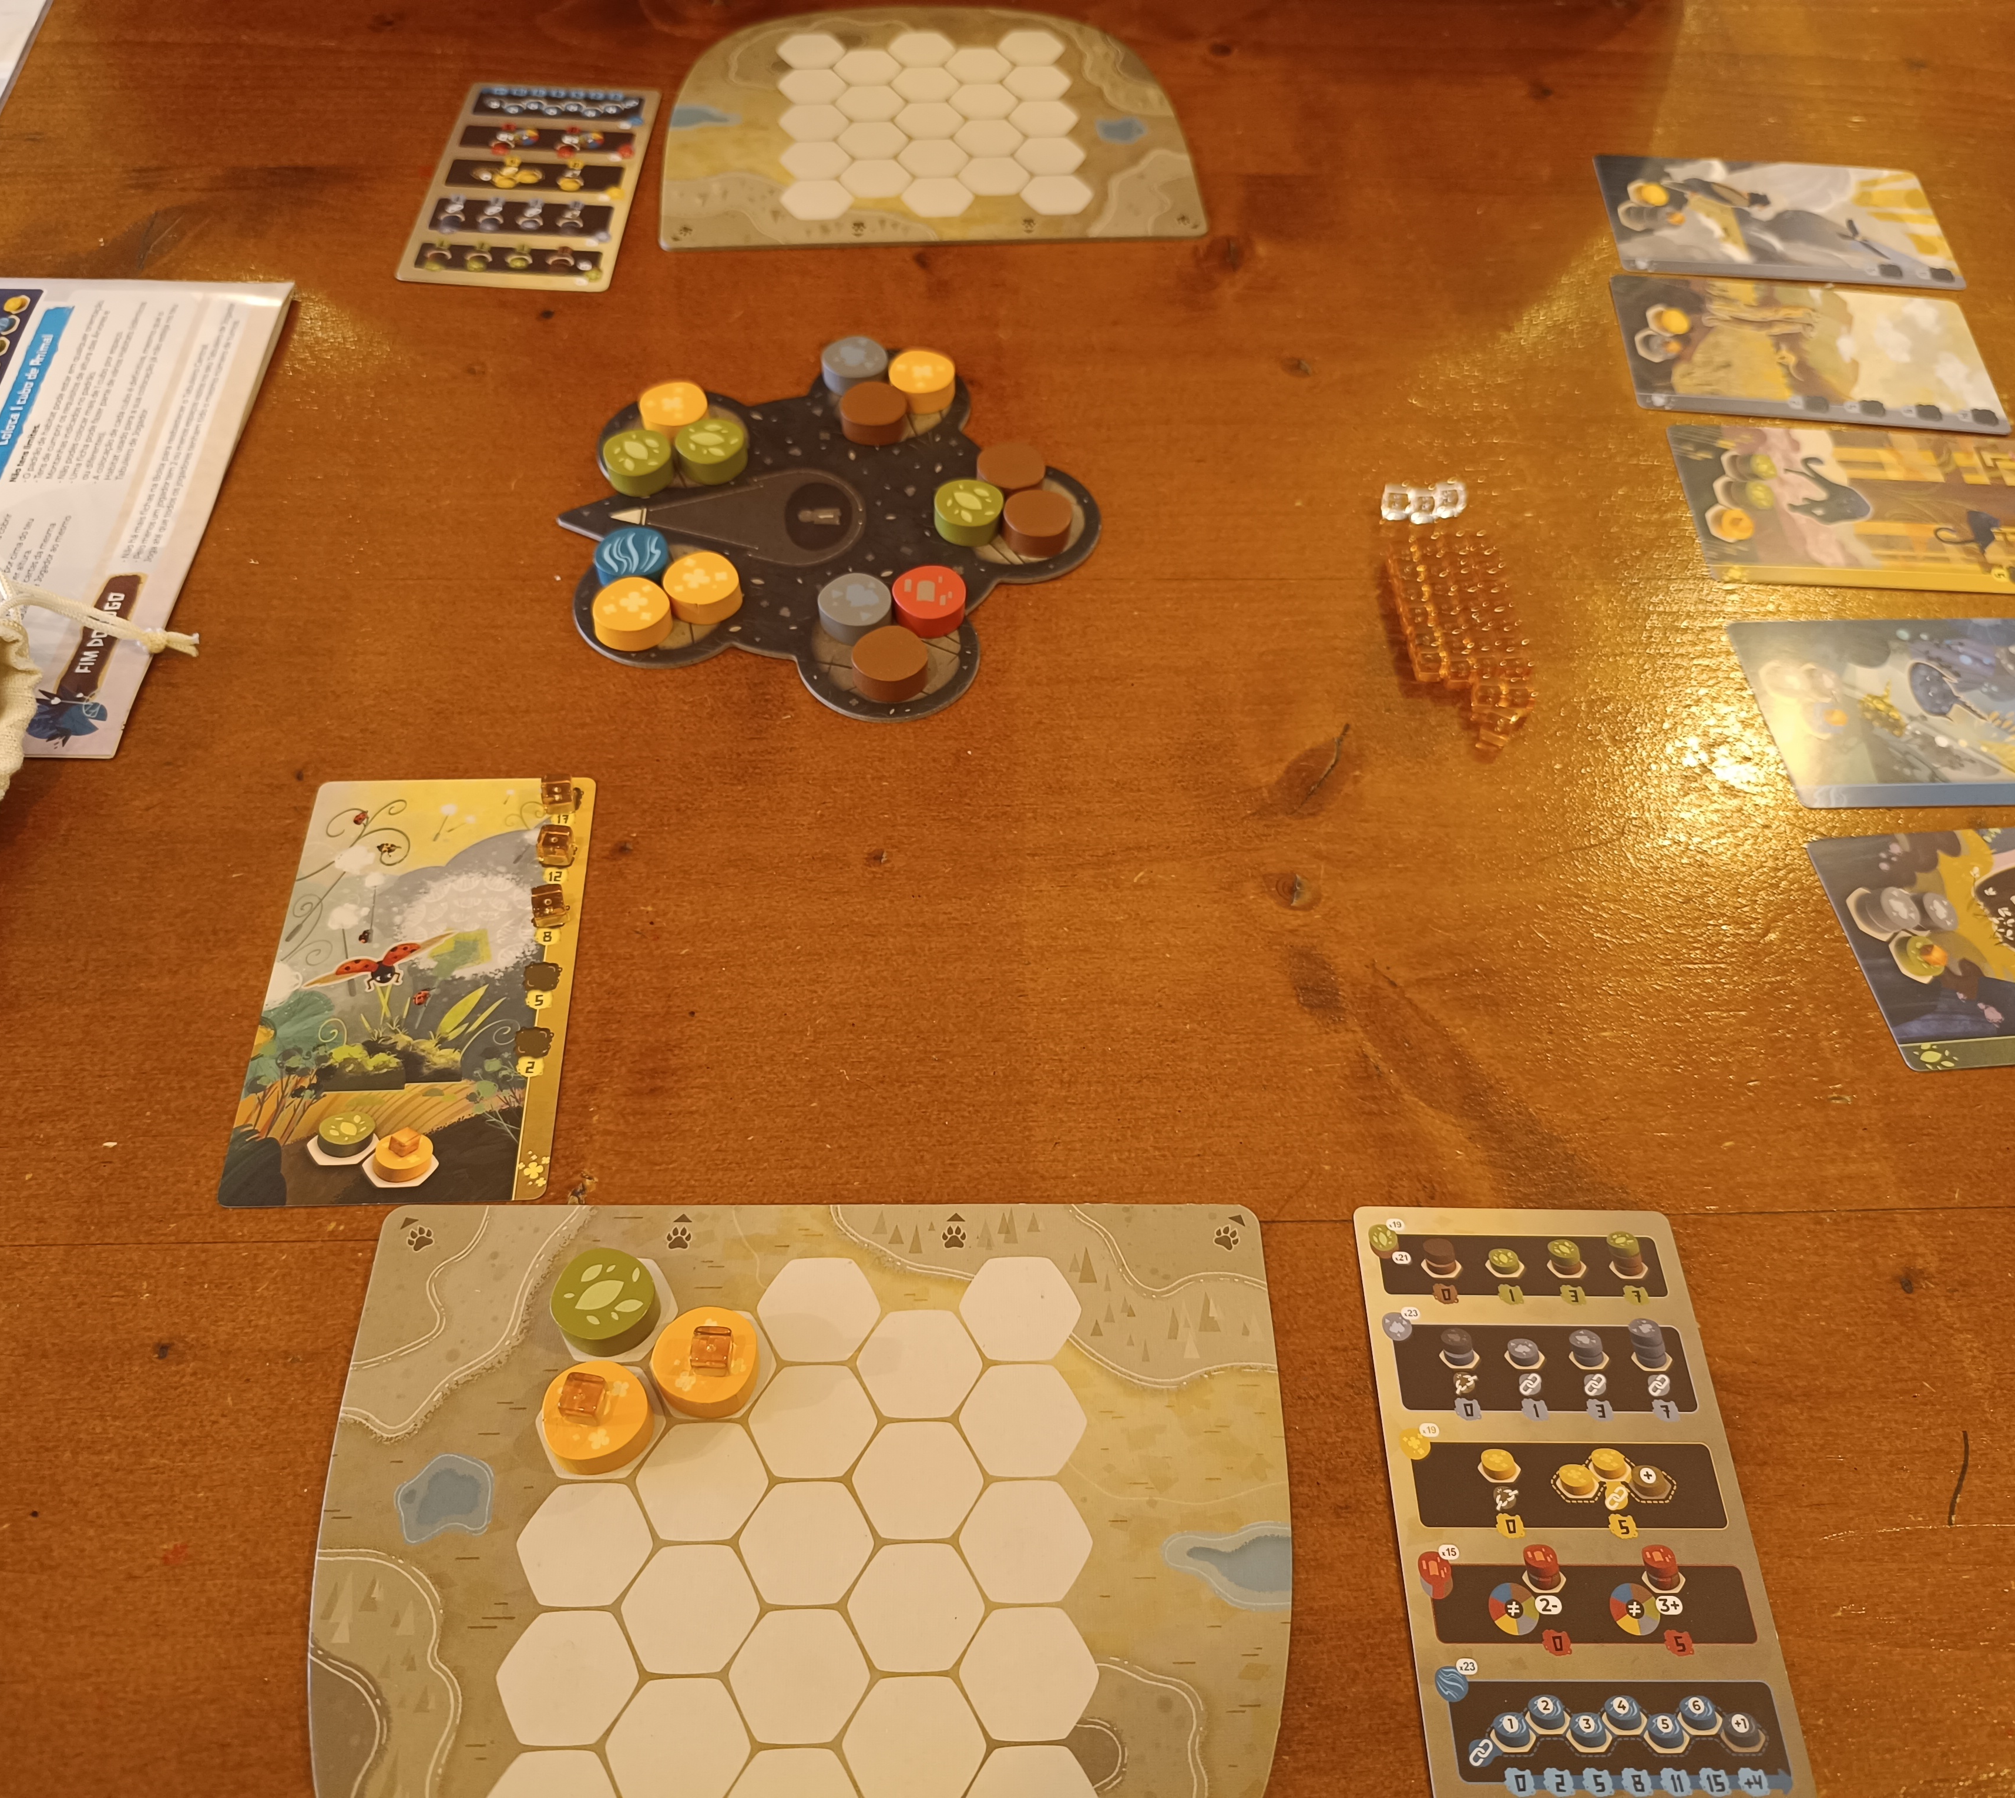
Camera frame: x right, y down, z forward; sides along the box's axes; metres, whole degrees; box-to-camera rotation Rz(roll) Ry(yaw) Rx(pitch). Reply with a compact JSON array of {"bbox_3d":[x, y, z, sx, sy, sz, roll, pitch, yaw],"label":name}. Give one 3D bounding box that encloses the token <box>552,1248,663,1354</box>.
[{"bbox_3d":[-0.084,0.084,0.348,0.021,0.008,0.021,1,55,-2],"label":"token"}]

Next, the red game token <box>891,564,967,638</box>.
[{"bbox_3d":[-0.022,-0.084,0.467,0.020,0.008,0.020,1,55,-1],"label":"red game token"}]

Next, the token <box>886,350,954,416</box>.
[{"bbox_3d":[-0.026,-0.162,0.521,0.020,0.008,0.020,1,55,-1],"label":"token"}]

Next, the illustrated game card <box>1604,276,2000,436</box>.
[{"bbox_3d":[0.266,-0.182,0.555,0.120,0.001,0.070,4,55,1],"label":"illustrated game card"}]

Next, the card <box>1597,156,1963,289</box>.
[{"bbox_3d":[0.276,-0.244,0.598,0.120,0.001,0.070,3,55,0],"label":"card"}]

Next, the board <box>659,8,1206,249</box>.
[{"bbox_3d":[-0.030,-0.289,0.616,0.190,0.002,0.158,-3,55,-4],"label":"board"}]

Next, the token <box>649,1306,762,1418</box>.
[{"bbox_3d":[-0.062,0.095,0.340,0.020,0.009,0.020,1,55,-1],"label":"token"}]

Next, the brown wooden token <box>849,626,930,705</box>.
[{"bbox_3d":[-0.032,-0.064,0.453,0.021,0.008,0.021,1,55,-2],"label":"brown wooden token"}]

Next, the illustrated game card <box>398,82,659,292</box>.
[{"bbox_3d":[-0.165,-0.251,0.585,0.070,0.001,0.120,2,55,-1],"label":"illustrated game card"}]

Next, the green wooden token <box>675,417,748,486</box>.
[{"bbox_3d":[-0.089,-0.134,0.499,0.020,0.008,0.020,1,55,-1],"label":"green wooden token"}]

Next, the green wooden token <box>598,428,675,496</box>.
[{"bbox_3d":[-0.110,-0.130,0.496,0.021,0.008,0.021,1,55,-2],"label":"green wooden token"}]

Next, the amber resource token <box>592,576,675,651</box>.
[{"bbox_3d":[-0.104,-0.079,0.461,0.021,0.008,0.021,1,55,-2],"label":"amber resource token"}]

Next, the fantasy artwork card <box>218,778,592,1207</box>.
[{"bbox_3d":[-0.140,0.018,0.398,0.070,0.001,0.119,-1,55,-3],"label":"fantasy artwork card"}]

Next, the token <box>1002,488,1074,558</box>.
[{"bbox_3d":[0.009,-0.110,0.486,0.020,0.008,0.020,1,55,-1],"label":"token"}]

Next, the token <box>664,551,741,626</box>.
[{"bbox_3d":[-0.085,-0.087,0.467,0.021,0.008,0.021,1,55,-2],"label":"token"}]

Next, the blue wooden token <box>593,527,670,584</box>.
[{"bbox_3d":[-0.106,-0.095,0.472,0.020,0.008,0.020,1,55,-1],"label":"blue wooden token"}]

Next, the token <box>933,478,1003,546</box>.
[{"bbox_3d":[-0.011,-0.114,0.488,0.020,0.008,0.020,1,55,-1],"label":"token"}]

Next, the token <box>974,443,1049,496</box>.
[{"bbox_3d":[0.001,-0.126,0.497,0.020,0.008,0.020,1,55,-1],"label":"token"}]

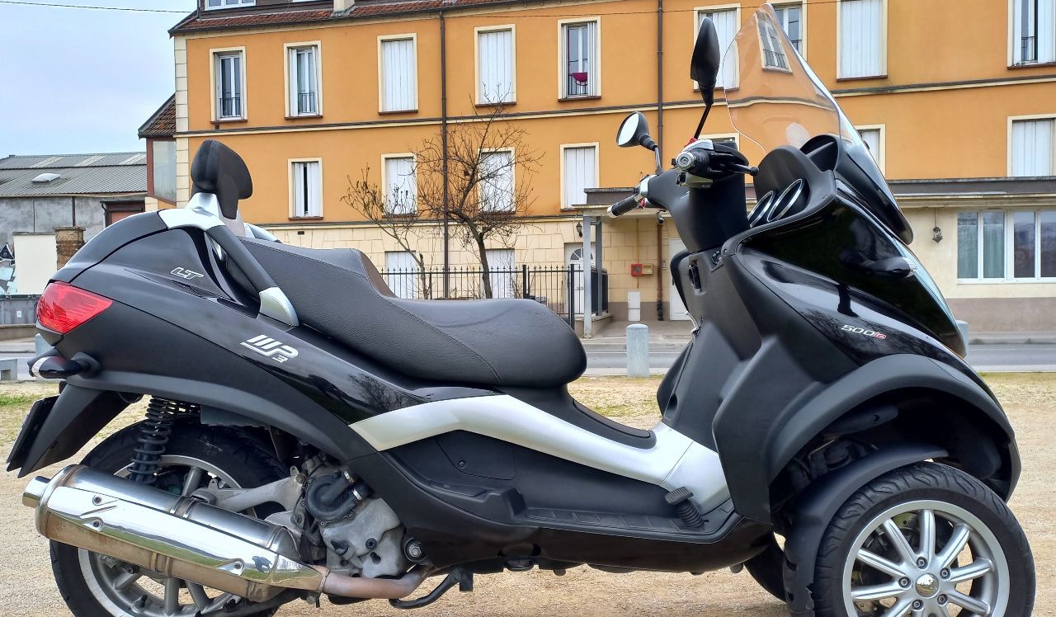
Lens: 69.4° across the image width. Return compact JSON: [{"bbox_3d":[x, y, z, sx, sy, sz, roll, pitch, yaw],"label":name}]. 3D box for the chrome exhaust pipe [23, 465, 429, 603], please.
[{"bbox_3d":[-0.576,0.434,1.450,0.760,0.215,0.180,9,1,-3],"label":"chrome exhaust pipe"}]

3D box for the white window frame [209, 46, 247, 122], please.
[{"bbox_3d":[-8.665,-6.492,22.181,1.147,2.110,0.200,0,2,12],"label":"white window frame"}]

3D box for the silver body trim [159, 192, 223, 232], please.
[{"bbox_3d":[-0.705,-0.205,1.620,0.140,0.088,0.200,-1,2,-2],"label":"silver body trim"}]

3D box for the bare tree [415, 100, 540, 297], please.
[{"bbox_3d":[-1.113,-2.198,17.000,2.800,5.100,2.700,-1,2,0],"label":"bare tree"}]

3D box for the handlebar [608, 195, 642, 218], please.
[{"bbox_3d":[0.258,-0.277,2.055,0.036,0.036,0.138,-2,-6,-26],"label":"handlebar"}]

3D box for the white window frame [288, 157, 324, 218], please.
[{"bbox_3d":[-6.307,-3.414,21.780,1.037,1.701,0.200,0,2,12],"label":"white window frame"}]

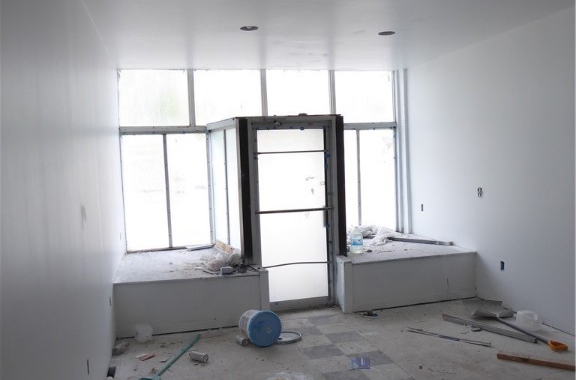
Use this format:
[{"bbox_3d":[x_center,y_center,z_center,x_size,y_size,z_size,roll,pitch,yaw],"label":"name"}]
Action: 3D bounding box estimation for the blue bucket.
[{"bbox_3d":[-0.266,1.248,5.060,0.310,0.310,0.300,-4,-1,-27],"label":"blue bucket"}]

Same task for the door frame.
[{"bbox_3d":[0.123,0.263,6.085,1.050,2.120,0.120,-3,3,-14],"label":"door frame"}]

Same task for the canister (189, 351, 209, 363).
[{"bbox_3d":[-0.748,1.399,4.655,0.160,0.070,0.070,0,4,37],"label":"canister"}]

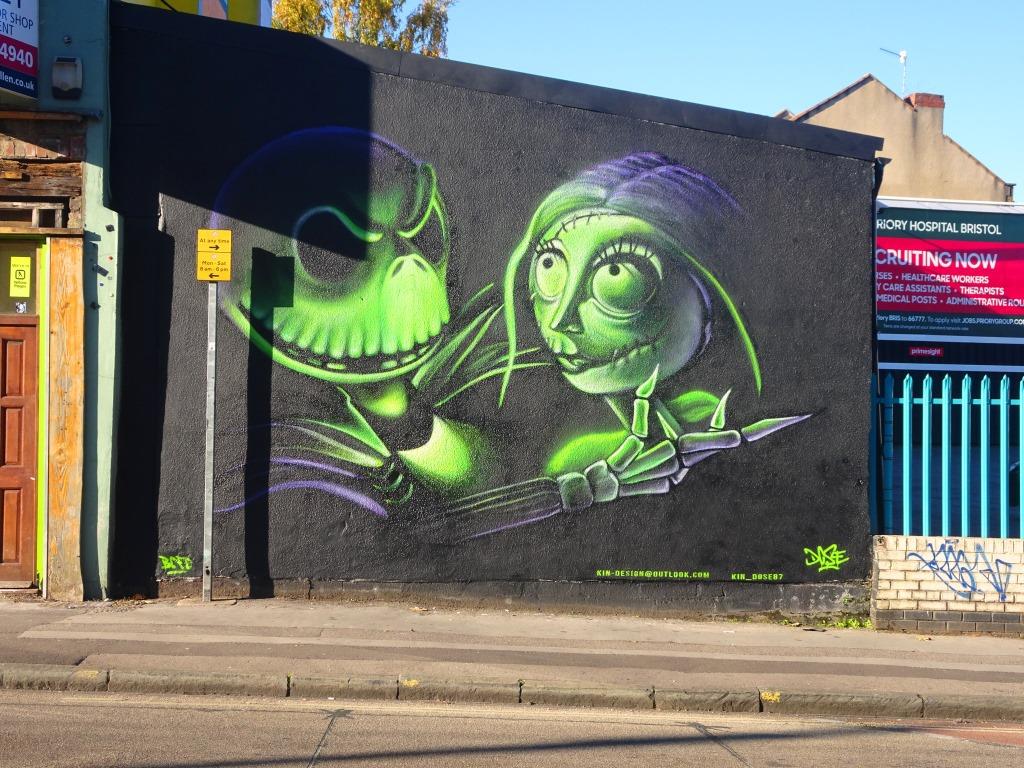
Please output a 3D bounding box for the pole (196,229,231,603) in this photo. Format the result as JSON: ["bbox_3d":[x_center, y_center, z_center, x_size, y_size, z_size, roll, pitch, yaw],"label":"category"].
[{"bbox_3d":[-2.243,0.234,9.805,0.260,2.796,0.100,1,-1,-2],"label":"pole"}]

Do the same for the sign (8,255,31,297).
[{"bbox_3d":[-3.719,-0.807,9.850,0.147,0.303,0.010,1,-1,0],"label":"sign"}]

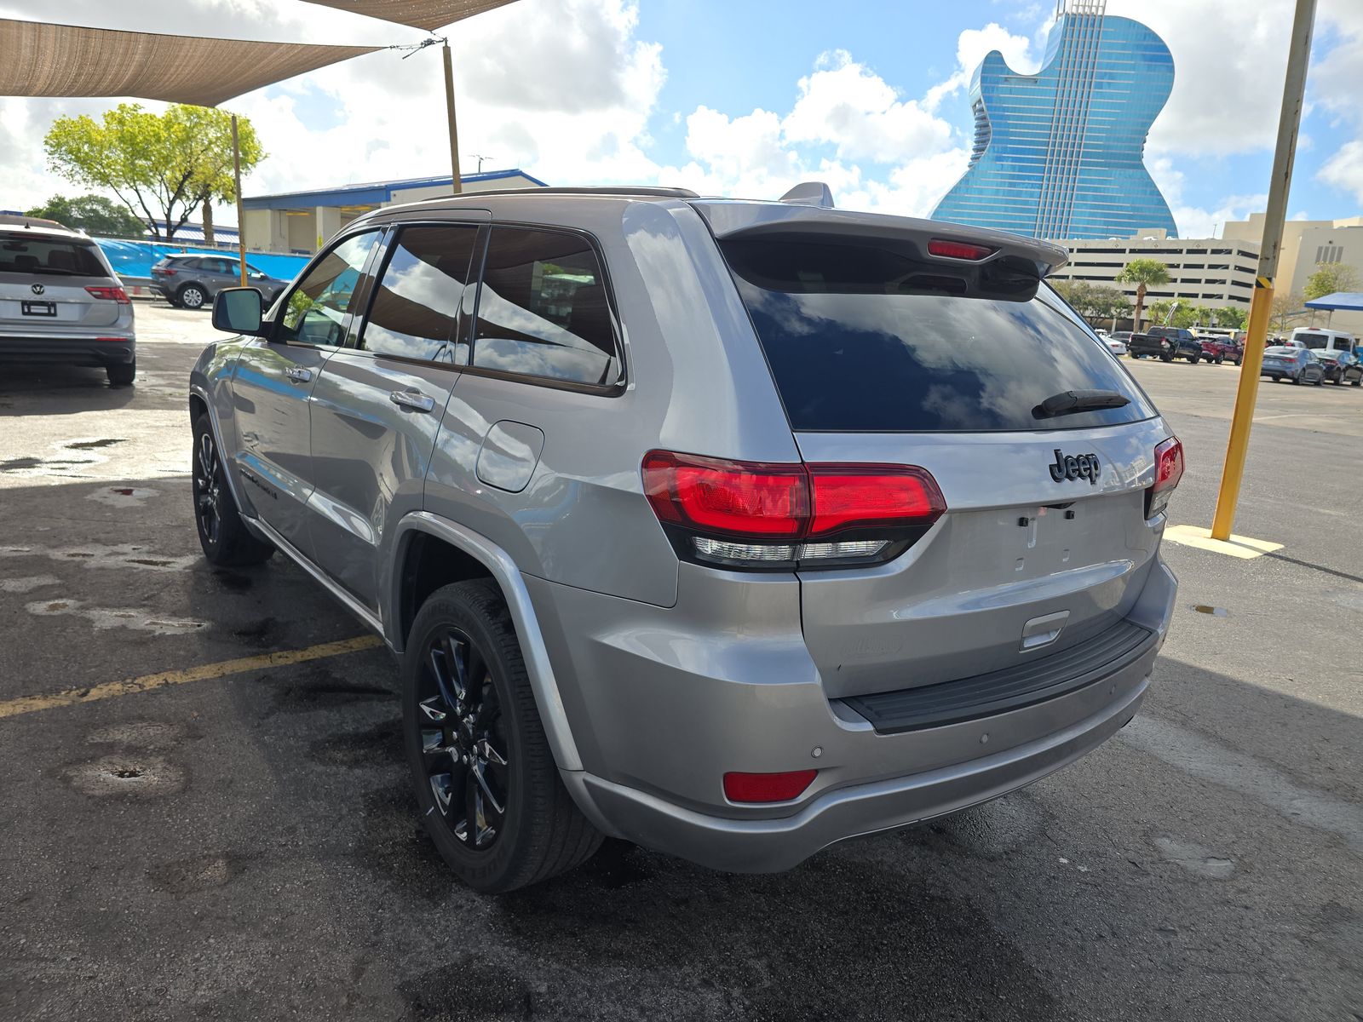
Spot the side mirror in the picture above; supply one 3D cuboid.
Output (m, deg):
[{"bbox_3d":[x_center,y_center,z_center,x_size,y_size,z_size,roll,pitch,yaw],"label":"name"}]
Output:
[{"bbox_3d":[-1.686,-0.765,3.466,0.235,0.190,0.150,-5,16,-37],"label":"side mirror"}]

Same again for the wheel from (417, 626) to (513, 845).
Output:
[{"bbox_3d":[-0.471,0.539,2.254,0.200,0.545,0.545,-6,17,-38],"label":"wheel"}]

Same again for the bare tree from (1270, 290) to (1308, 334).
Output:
[{"bbox_3d":[42.016,-12.854,63.246,3.200,5.400,3.200,4,13,0],"label":"bare tree"}]

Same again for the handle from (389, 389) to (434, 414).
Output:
[{"bbox_3d":[-0.681,-0.282,2.318,0.055,0.050,0.250,-6,17,-38],"label":"handle"}]

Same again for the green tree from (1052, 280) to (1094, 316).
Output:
[{"bbox_3d":[30.988,-15.881,72.037,3.800,5.600,3.800,4,13,0],"label":"green tree"}]

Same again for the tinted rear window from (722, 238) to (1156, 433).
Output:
[{"bbox_3d":[0.657,-0.399,2.061,1.360,0.490,0.130,-5,-28,-37],"label":"tinted rear window"}]

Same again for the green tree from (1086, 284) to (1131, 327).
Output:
[{"bbox_3d":[33.216,-15.044,70.091,3.600,5.200,3.600,4,13,0],"label":"green tree"}]

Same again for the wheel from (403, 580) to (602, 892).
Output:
[{"bbox_3d":[-0.450,0.536,2.266,0.270,0.770,0.770,-5,16,-37],"label":"wheel"}]

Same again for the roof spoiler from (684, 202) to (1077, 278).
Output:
[{"bbox_3d":[0.555,-0.635,2.156,1.280,0.135,0.280,-6,17,-38],"label":"roof spoiler"}]

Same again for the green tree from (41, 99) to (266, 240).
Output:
[{"bbox_3d":[-22.440,-13.365,38.830,7.990,7.740,7.190,-3,14,-29],"label":"green tree"}]

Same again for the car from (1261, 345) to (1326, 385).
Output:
[{"bbox_3d":[24.512,-5.876,36.437,4.600,1.440,1.800,-7,17,-40],"label":"car"}]

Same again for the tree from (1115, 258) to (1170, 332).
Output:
[{"bbox_3d":[34.254,-15.233,67.290,4.000,7.000,4.000,4,13,0],"label":"tree"}]

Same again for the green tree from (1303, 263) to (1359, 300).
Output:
[{"bbox_3d":[49.964,-15.390,70.843,3.480,7.860,3.130,12,15,33],"label":"green tree"}]

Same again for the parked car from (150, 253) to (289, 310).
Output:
[{"bbox_3d":[-13.951,-7.125,28.297,4.580,1.670,1.880,-5,16,-37],"label":"parked car"}]

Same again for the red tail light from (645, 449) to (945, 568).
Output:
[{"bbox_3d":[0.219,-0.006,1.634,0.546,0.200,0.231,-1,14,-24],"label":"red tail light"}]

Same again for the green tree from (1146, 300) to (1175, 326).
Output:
[{"bbox_3d":[46.389,-18.210,88.512,2.470,4.780,2.220,10,14,26],"label":"green tree"}]

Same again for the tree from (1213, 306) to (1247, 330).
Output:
[{"bbox_3d":[53.170,-17.638,88.502,2.830,4.680,2.550,11,14,29],"label":"tree"}]

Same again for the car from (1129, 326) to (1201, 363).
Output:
[{"bbox_3d":[28.201,-9.625,52.425,5.850,1.940,2.050,-6,17,-39],"label":"car"}]

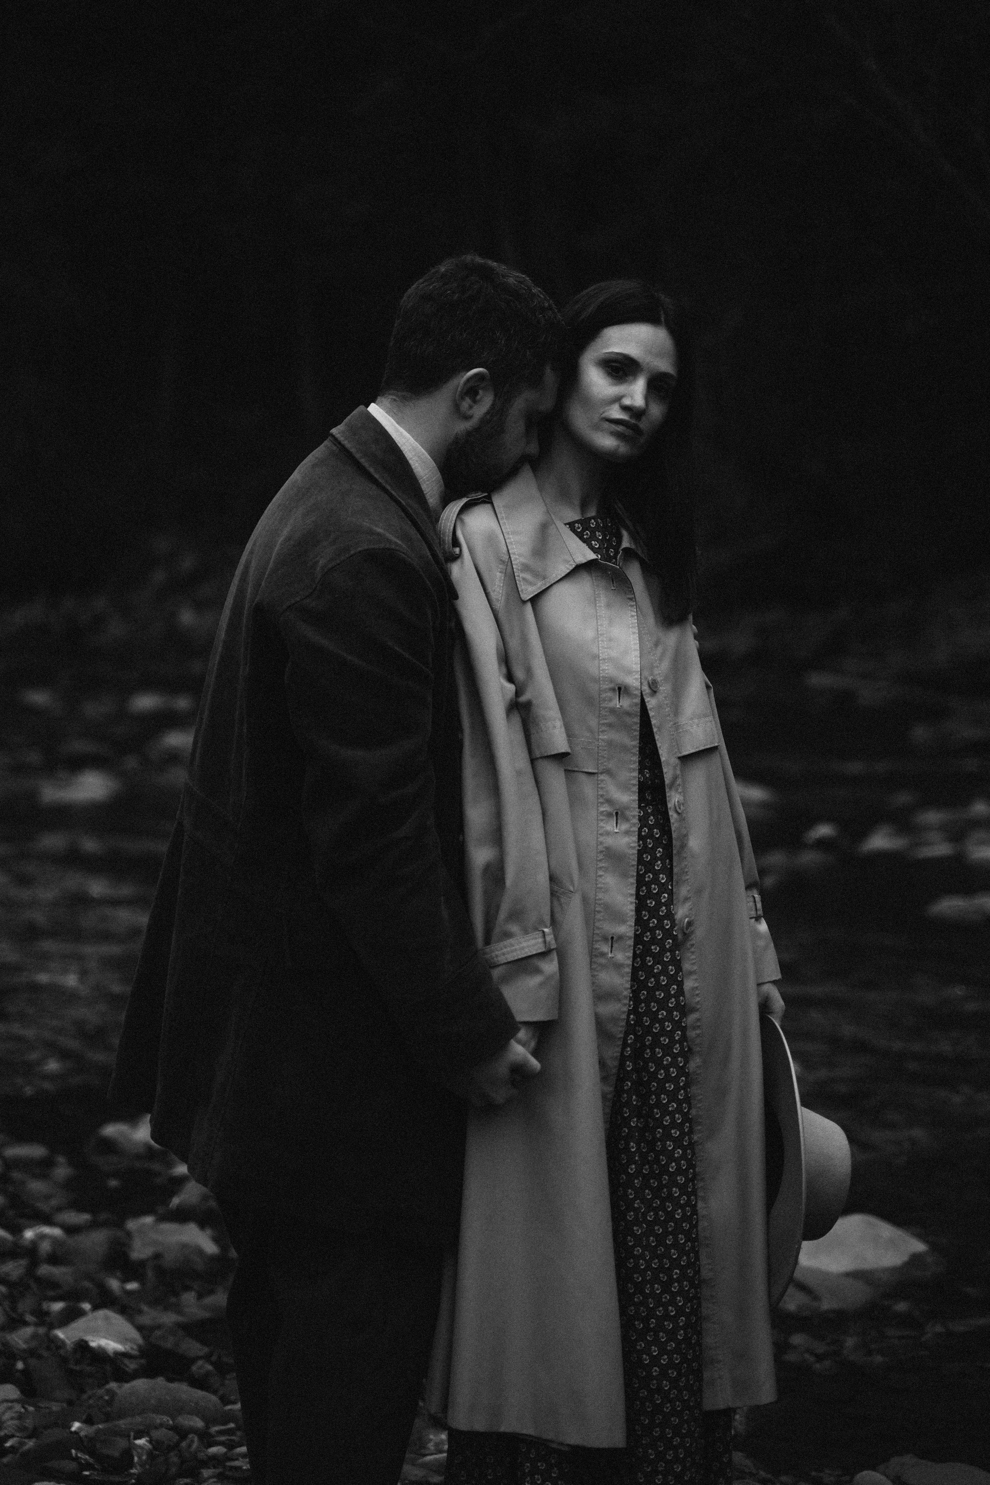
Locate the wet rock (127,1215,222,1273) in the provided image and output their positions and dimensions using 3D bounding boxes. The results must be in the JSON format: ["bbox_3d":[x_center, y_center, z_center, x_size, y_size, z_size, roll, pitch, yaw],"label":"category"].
[{"bbox_3d":[-0.611,0.952,5.870,0.178,0.075,0.130,0,5,0],"label":"wet rock"}]

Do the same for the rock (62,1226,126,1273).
[{"bbox_3d":[-0.745,0.942,5.750,0.120,0.080,0.100,0,4,0],"label":"rock"}]

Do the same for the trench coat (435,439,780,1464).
[{"bbox_3d":[0.140,0.266,4.000,0.480,1.230,0.370,-2,5,-27],"label":"trench coat"}]

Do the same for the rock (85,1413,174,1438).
[{"bbox_3d":[-0.562,1.051,4.760,0.132,0.030,0.060,0,5,0],"label":"rock"}]

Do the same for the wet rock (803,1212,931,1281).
[{"bbox_3d":[0.668,0.926,5.650,0.260,0.120,0.190,0,4,0],"label":"wet rock"}]

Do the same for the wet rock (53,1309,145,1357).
[{"bbox_3d":[-0.663,0.988,5.170,0.152,0.075,0.110,0,4,0],"label":"wet rock"}]

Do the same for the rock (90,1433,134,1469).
[{"bbox_3d":[-0.572,1.058,4.620,0.066,0.040,0.055,0,5,0],"label":"rock"}]

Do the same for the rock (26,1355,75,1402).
[{"bbox_3d":[-0.711,1.017,4.950,0.078,0.055,0.072,0,5,0],"label":"rock"}]

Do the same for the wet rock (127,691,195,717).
[{"bbox_3d":[-2.057,-0.232,19.000,0.440,0.140,0.320,0,5,0],"label":"wet rock"}]

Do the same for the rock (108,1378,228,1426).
[{"bbox_3d":[-0.511,1.031,4.830,0.182,0.080,0.135,0,4,0],"label":"rock"}]

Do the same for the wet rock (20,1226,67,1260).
[{"bbox_3d":[-0.849,0.945,5.830,0.088,0.060,0.070,0,4,0],"label":"wet rock"}]

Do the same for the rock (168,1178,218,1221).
[{"bbox_3d":[-0.604,0.923,6.250,0.115,0.065,0.100,0,5,0],"label":"rock"}]

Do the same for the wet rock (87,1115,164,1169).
[{"bbox_3d":[-0.812,0.884,6.850,0.180,0.090,0.140,0,5,0],"label":"wet rock"}]

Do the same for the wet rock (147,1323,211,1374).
[{"bbox_3d":[-0.526,1.006,5.130,0.108,0.058,0.090,0,5,0],"label":"wet rock"}]

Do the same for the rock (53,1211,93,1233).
[{"bbox_3d":[-0.816,0.928,5.980,0.079,0.038,0.060,0,4,0],"label":"rock"}]

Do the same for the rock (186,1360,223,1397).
[{"bbox_3d":[-0.463,1.013,4.930,0.060,0.055,0.055,0,4,0],"label":"rock"}]

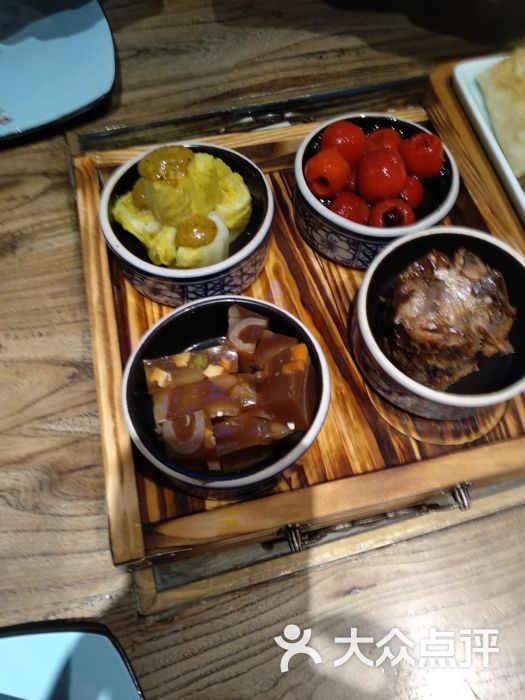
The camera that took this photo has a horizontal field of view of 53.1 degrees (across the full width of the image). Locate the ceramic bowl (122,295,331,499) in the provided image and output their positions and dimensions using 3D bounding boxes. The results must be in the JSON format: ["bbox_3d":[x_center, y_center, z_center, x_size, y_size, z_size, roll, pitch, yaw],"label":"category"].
[{"bbox_3d":[-0.019,0.026,0.288,0.106,0.041,0.106,0,65,0],"label":"ceramic bowl"}]

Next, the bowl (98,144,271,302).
[{"bbox_3d":[-0.046,-0.080,0.338,0.106,0.041,0.106,0,65,0],"label":"bowl"}]

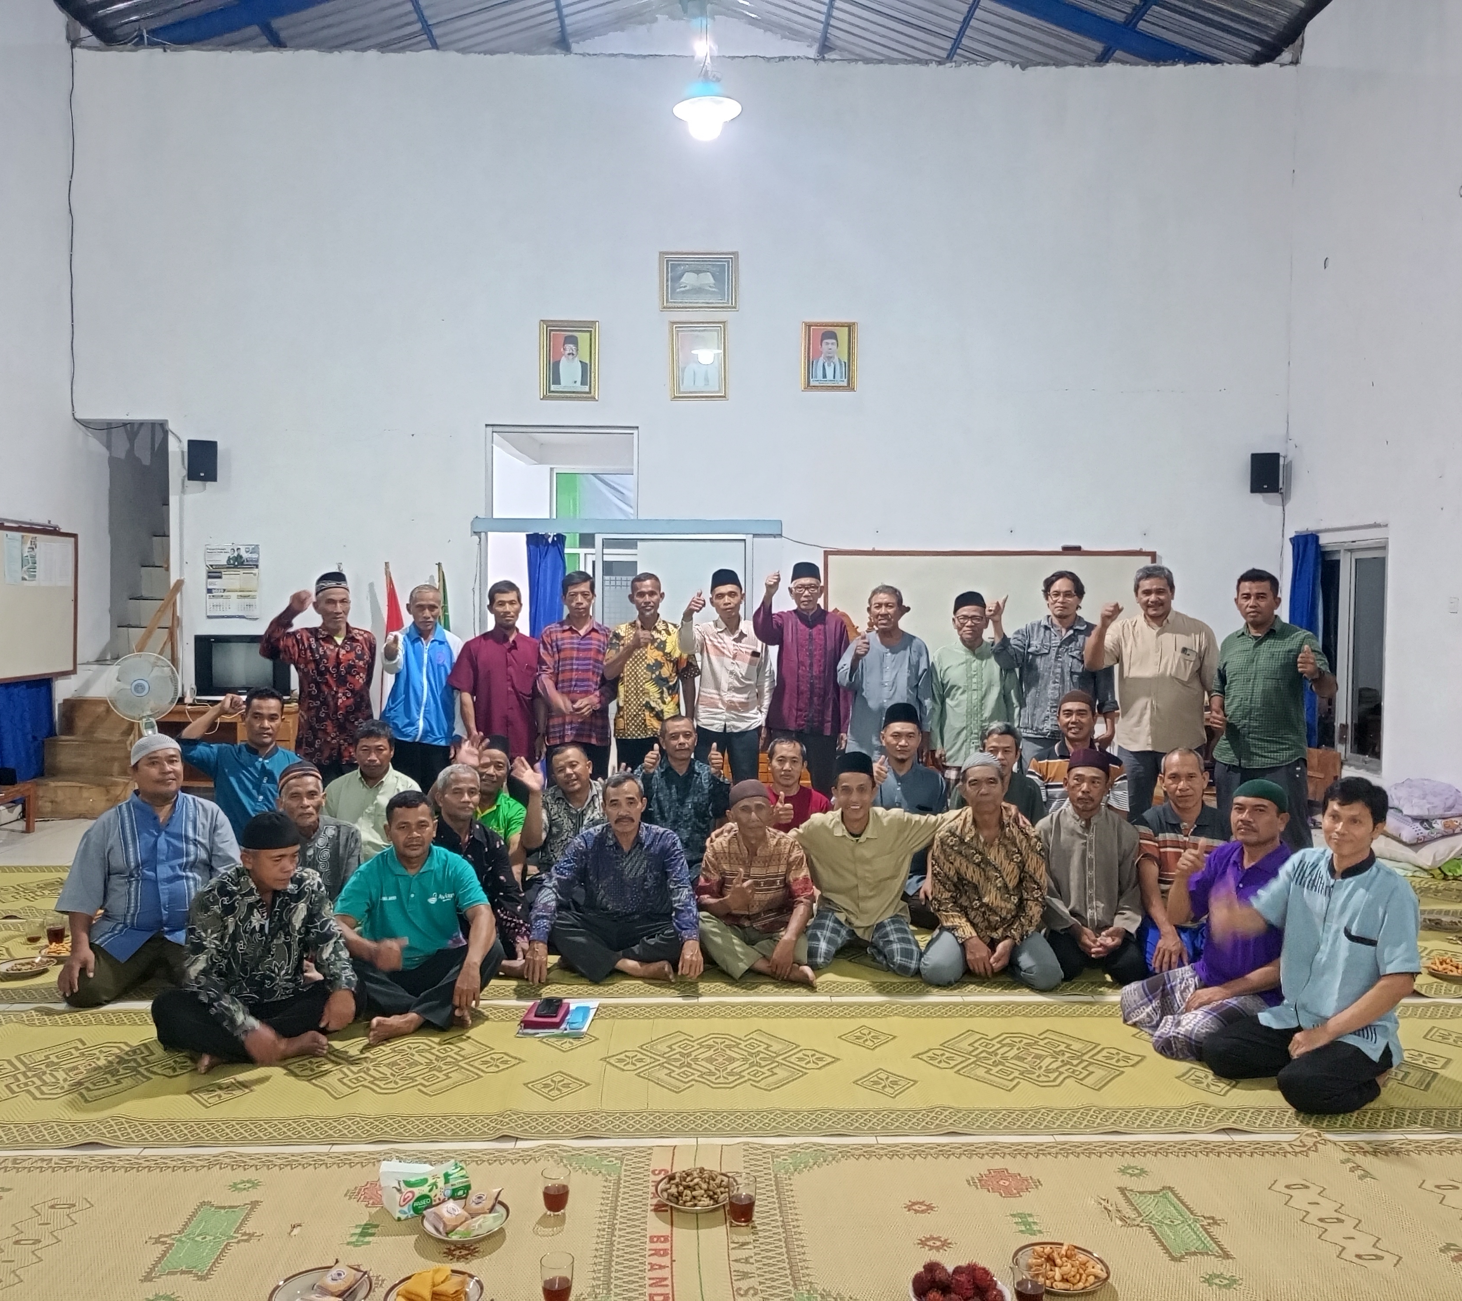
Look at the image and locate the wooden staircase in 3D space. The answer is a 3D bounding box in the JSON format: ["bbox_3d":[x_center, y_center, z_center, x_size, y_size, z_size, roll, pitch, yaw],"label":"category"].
[{"bbox_3d":[-4.360,0.736,8.640,0.640,0.745,0.800,0,2,-6],"label":"wooden staircase"}]

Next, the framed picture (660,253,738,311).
[{"bbox_3d":[-0.225,-2.638,8.981,0.569,0.424,0.030,0,2,-1],"label":"framed picture"}]

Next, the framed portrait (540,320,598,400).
[{"bbox_3d":[-1.151,-2.072,8.980,0.423,0.569,0.030,0,2,-1],"label":"framed portrait"}]

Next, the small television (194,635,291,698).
[{"bbox_3d":[-3.343,0.127,8.751,0.650,0.460,0.400,0,2,-1],"label":"small television"}]

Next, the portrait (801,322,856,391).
[{"bbox_3d":[0.711,-2.112,9.026,0.406,0.499,0.030,0,2,-1],"label":"portrait"}]

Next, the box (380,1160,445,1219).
[{"bbox_3d":[-0.761,1.321,3.108,0.178,0.096,0.098,-1,3,-36],"label":"box"}]

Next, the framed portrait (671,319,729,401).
[{"bbox_3d":[-0.228,-2.076,9.004,0.426,0.569,0.030,0,2,-1],"label":"framed portrait"}]

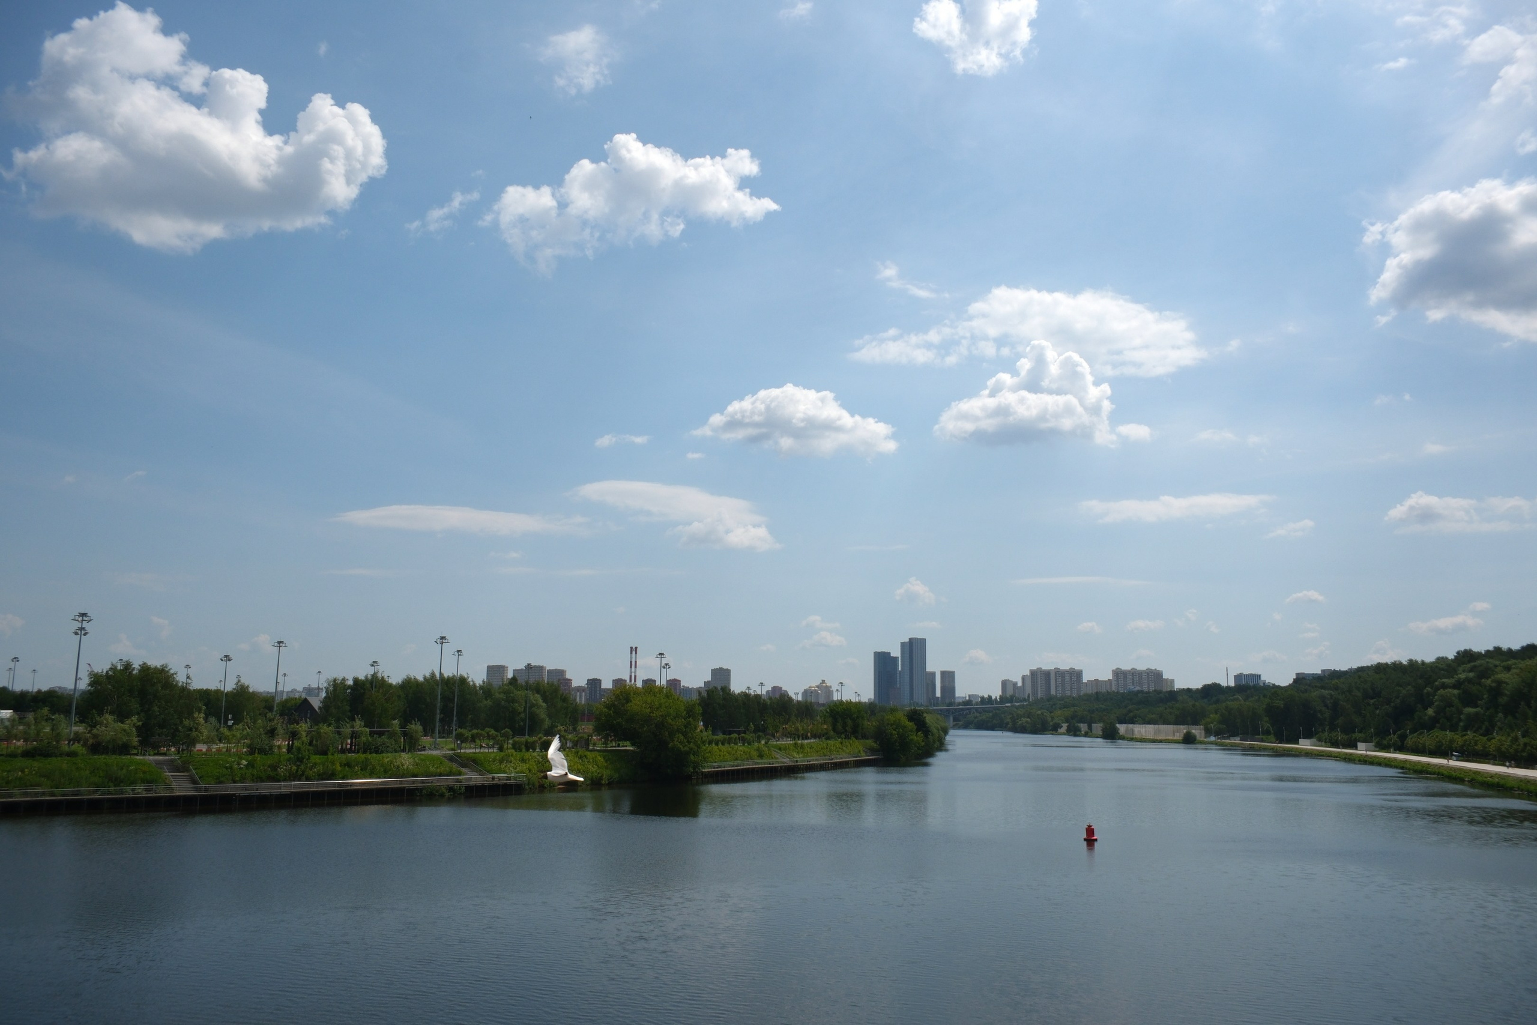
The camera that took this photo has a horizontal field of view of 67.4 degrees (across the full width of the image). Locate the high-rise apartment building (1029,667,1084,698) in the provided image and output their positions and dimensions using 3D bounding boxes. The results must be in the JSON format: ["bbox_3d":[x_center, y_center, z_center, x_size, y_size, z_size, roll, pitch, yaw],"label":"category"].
[{"bbox_3d":[474.423,287.627,1894.285,88.073,66.000,28.000,-2,-10,14],"label":"high-rise apartment building"}]

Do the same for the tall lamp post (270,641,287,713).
[{"bbox_3d":[-98.486,36.012,230.672,2.900,20.700,2.900,4,-11,-22],"label":"tall lamp post"}]

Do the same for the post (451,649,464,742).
[{"bbox_3d":[-70.540,41.460,261.008,2.500,20.700,2.500,3,-10,-15],"label":"post"}]

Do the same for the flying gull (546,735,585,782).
[{"bbox_3d":[-1.819,2.198,10.300,0.360,0.430,0.600,0,-10,0],"label":"flying gull"}]

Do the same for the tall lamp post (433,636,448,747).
[{"bbox_3d":[-61.415,33.483,215.435,2.700,20.700,2.700,3,-10,-15],"label":"tall lamp post"}]

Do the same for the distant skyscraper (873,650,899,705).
[{"bbox_3d":[225.509,325.717,2189.435,50.417,122.000,38.000,-1,-10,6],"label":"distant skyscraper"}]

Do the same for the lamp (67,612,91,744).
[{"bbox_3d":[-126.786,30.589,210.878,3.800,24.300,3.800,6,-12,-30],"label":"lamp"}]

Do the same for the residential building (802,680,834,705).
[{"bbox_3d":[85.830,320.016,1994.977,55.208,58.000,40.000,0,-10,2],"label":"residential building"}]

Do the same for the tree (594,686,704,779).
[{"bbox_3d":[-24.651,45.424,237.813,22.790,19.322,19.000,1,-10,-6],"label":"tree"}]

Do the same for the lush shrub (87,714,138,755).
[{"bbox_3d":[-99.335,33.702,174.636,8.186,6.094,6.500,6,-11,-29],"label":"lush shrub"}]

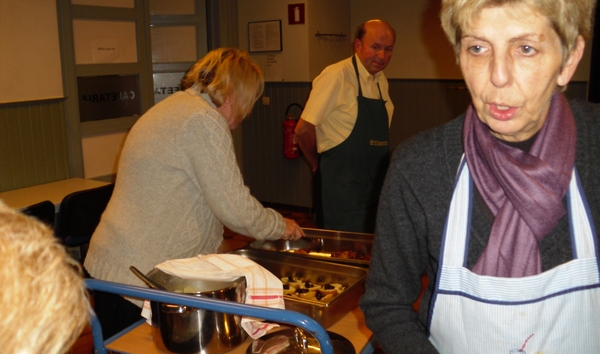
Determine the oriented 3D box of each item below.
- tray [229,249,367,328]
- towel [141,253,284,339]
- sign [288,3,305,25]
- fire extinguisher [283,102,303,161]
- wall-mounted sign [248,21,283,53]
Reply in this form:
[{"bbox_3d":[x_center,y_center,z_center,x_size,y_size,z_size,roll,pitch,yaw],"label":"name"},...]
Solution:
[{"bbox_3d":[-0.082,0.366,2.018,0.530,0.100,0.325,4,12,26],"label":"tray"},{"bbox_3d":[-0.250,0.346,1.834,0.400,0.195,0.250,1,11,8],"label":"towel"},{"bbox_3d":[-0.030,-1.659,6.371,0.200,0.200,0.010,7,14,36],"label":"sign"},{"bbox_3d":[-0.057,-0.475,6.512,0.200,0.570,0.190,-1,11,0],"label":"fire extinguisher"},{"bbox_3d":[-0.366,-1.493,6.654,0.455,0.320,0.020,7,14,36],"label":"wall-mounted sign"}]

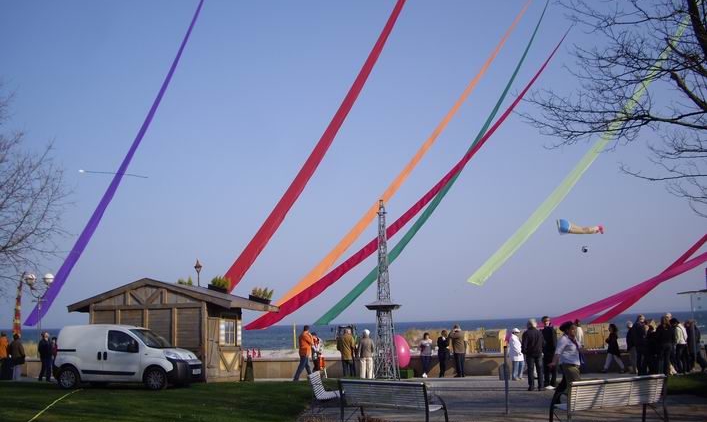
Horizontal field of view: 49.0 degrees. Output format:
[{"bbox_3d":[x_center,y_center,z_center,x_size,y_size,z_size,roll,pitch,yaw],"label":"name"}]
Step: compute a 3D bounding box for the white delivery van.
[{"bbox_3d":[-6.070,3.950,21.140,3.880,1.720,1.740,-3,-8,12],"label":"white delivery van"}]

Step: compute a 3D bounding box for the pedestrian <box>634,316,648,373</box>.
[{"bbox_3d":[8.388,3.898,22.600,0.380,1.752,0.500,-3,-8,8],"label":"pedestrian"}]

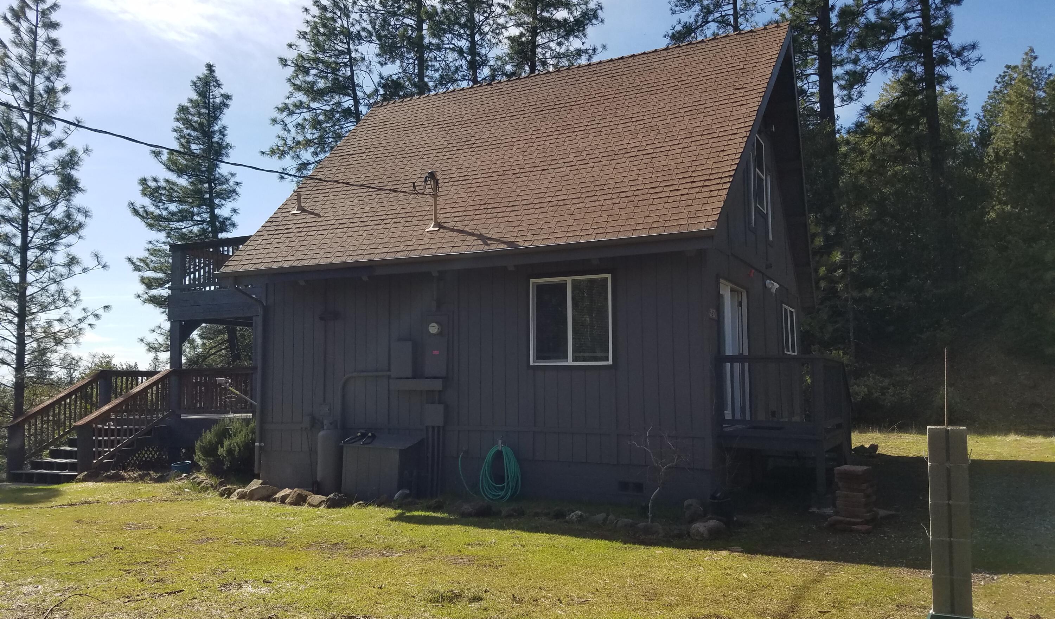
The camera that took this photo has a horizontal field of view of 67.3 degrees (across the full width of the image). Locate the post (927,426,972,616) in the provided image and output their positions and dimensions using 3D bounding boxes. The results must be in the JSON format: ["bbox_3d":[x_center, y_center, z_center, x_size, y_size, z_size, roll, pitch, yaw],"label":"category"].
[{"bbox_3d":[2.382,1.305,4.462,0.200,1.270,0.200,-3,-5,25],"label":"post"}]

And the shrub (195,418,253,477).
[{"bbox_3d":[-5.082,2.329,13.369,1.050,1.000,0.950,-3,-6,26],"label":"shrub"}]

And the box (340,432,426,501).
[{"bbox_3d":[-2.129,2.342,11.687,1.150,0.900,0.600,-3,-6,26],"label":"box"}]

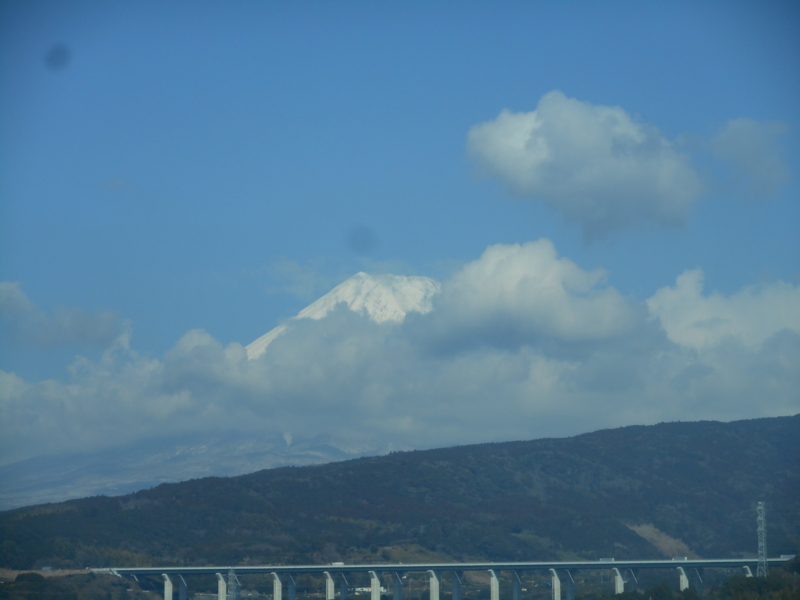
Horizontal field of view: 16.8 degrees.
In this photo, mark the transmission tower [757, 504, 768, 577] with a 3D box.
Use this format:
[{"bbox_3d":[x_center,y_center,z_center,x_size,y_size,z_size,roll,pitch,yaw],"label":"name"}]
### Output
[{"bbox_3d":[187.800,126.600,1400.000,6.000,43.400,7.800,-4,-9,26],"label":"transmission tower"}]

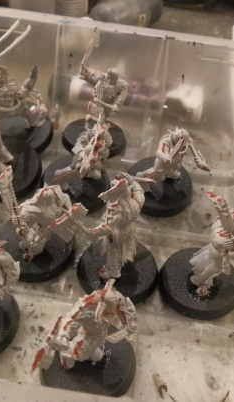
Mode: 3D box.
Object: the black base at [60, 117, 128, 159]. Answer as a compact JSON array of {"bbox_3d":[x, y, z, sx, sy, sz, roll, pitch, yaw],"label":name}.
[{"bbox_3d":[-0.011,-0.032,0.215,0.032,0.004,0.032,4,48,-4],"label":"black base"}]

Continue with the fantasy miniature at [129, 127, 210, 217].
[{"bbox_3d":[0.023,-0.017,0.187,0.032,0.032,0.033,-27,57,-27],"label":"fantasy miniature"}]

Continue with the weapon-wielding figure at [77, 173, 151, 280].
[{"bbox_3d":[-0.003,0.008,0.149,0.024,0.043,0.024,-18,53,-21],"label":"weapon-wielding figure"}]

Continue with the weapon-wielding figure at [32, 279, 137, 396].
[{"bbox_3d":[-0.008,0.037,0.132,0.033,0.037,0.033,4,48,-4],"label":"weapon-wielding figure"}]

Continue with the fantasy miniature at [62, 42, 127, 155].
[{"bbox_3d":[-0.009,-0.047,0.197,0.032,0.050,0.032,10,48,2],"label":"fantasy miniature"}]

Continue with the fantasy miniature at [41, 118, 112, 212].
[{"bbox_3d":[-0.016,-0.018,0.182,0.032,0.033,0.032,-7,50,-13],"label":"fantasy miniature"}]

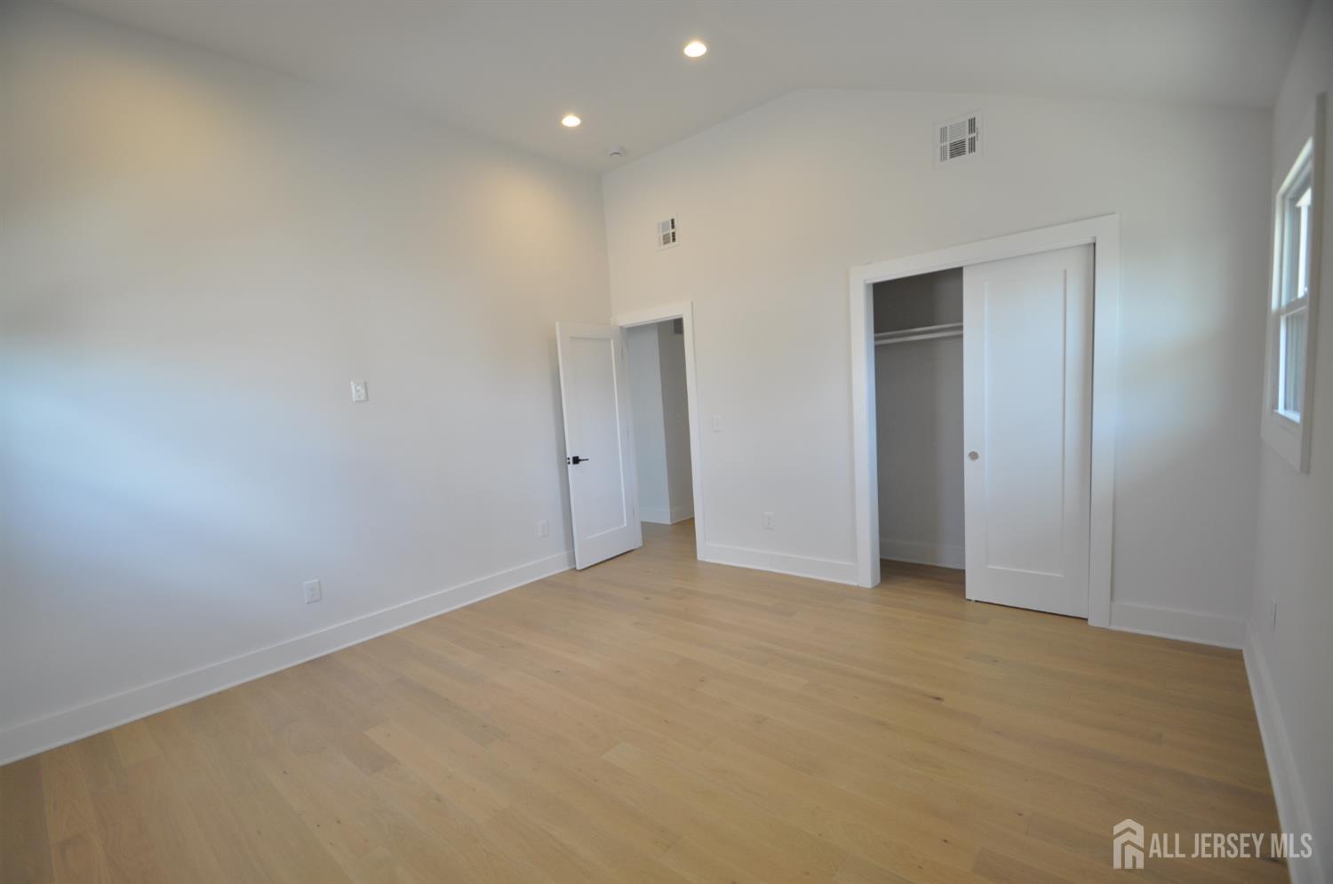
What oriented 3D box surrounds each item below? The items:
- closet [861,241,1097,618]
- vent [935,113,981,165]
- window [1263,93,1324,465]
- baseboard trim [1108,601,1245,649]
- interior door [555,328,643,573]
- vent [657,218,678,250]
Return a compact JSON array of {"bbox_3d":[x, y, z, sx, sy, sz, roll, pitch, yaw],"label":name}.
[{"bbox_3d":[2.008,-0.047,3.575,1.200,2.060,0.620,1,7,40],"label":"closet"},{"bbox_3d":[1.677,-1.744,3.196,0.238,0.243,0.020,1,7,40],"label":"vent"},{"bbox_3d":[2.067,-0.461,1.813,0.080,0.990,0.980,2,7,43],"label":"window"},{"bbox_3d":[2.617,0.942,2.862,0.510,0.157,0.018,1,7,40],"label":"baseboard trim"},{"bbox_3d":[-0.545,0.008,4.774,0.040,2.020,0.770,1,7,40],"label":"interior door"},{"bbox_3d":[0.011,-1.725,4.592,0.225,0.225,0.020,1,7,40],"label":"vent"}]

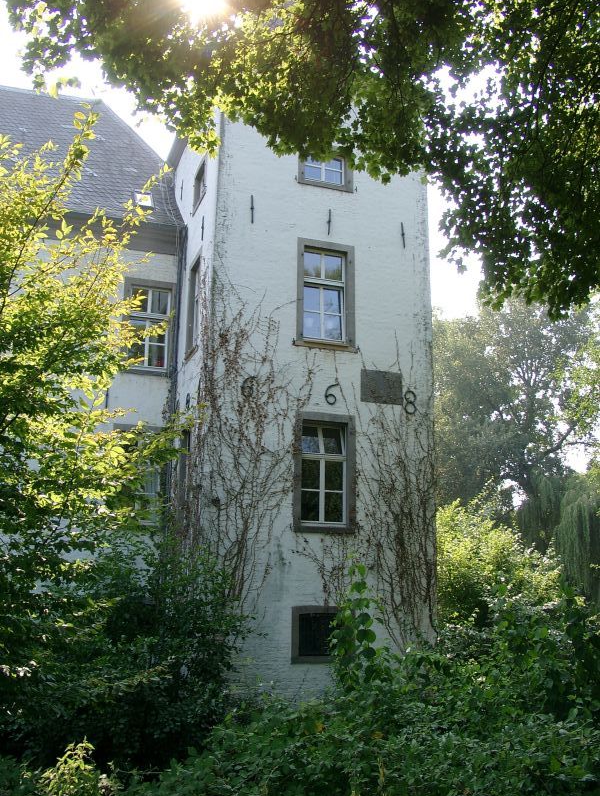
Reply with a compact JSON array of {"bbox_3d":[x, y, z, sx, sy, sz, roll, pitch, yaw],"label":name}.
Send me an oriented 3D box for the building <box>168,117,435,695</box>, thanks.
[{"bbox_3d":[-0.333,-0.080,18.856,5.091,13.320,5.076,6,-14,-20],"label":"building"}]

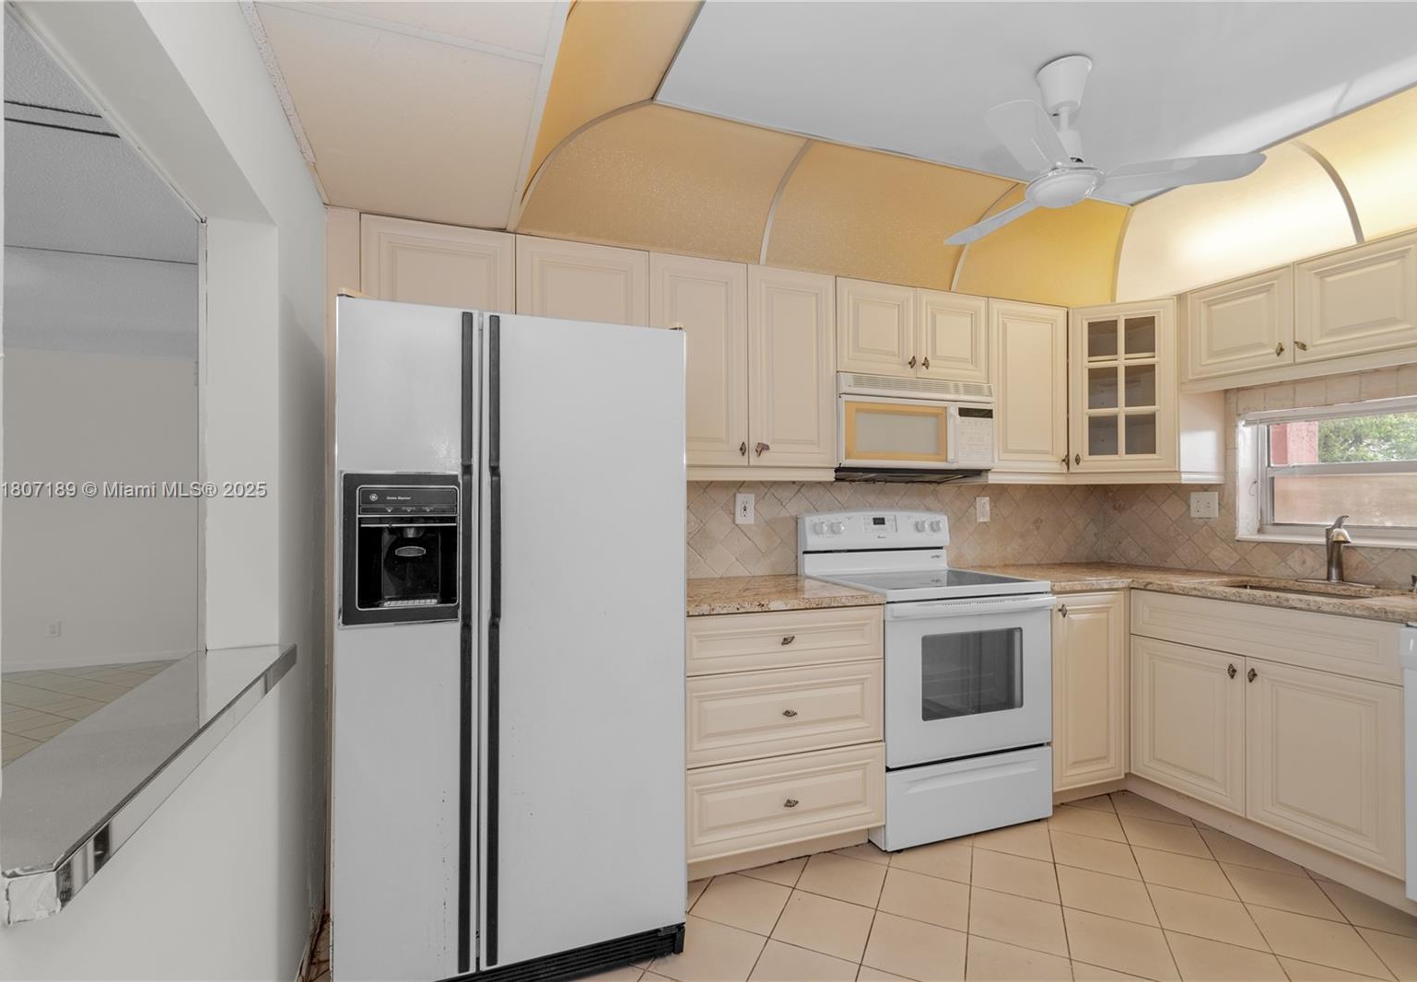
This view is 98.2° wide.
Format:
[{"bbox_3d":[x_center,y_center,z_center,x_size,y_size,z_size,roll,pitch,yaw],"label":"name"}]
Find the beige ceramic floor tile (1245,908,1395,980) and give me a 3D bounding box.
[{"bbox_3d":[1.717,1.279,1.734,0.252,0.010,0.252,-1,-2,25],"label":"beige ceramic floor tile"}]

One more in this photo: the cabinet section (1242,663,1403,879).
[{"bbox_3d":[2.259,0.870,2.091,0.600,0.572,0.406,0,-1,-19],"label":"cabinet section"}]

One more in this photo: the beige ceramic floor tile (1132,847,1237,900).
[{"bbox_3d":[1.589,1.283,2.064,0.250,0.010,0.250,-1,-2,25],"label":"beige ceramic floor tile"}]

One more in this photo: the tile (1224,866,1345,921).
[{"bbox_3d":[1.825,1.285,1.966,0.252,0.010,0.252,-1,-2,25],"label":"tile"}]

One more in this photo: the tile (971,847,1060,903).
[{"bbox_3d":[1.022,1.287,2.057,0.252,0.010,0.252,-1,-2,25],"label":"tile"}]

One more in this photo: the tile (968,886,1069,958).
[{"bbox_3d":[0.915,1.281,1.825,0.252,0.010,0.252,-1,-2,25],"label":"tile"}]

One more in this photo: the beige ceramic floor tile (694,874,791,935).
[{"bbox_3d":[0.115,1.281,1.915,0.250,0.010,0.250,-1,-2,25],"label":"beige ceramic floor tile"}]

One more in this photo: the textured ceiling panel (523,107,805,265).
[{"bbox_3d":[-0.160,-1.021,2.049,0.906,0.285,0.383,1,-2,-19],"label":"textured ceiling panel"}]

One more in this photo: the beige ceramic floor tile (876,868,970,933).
[{"bbox_3d":[0.675,1.268,1.907,0.249,0.012,0.249,-1,-2,25],"label":"beige ceramic floor tile"}]

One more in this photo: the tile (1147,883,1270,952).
[{"bbox_3d":[1.467,1.262,1.813,0.249,0.012,0.249,-1,-2,25],"label":"tile"}]

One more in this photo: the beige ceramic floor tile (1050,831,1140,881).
[{"bbox_3d":[1.362,1.291,2.181,0.252,0.010,0.252,-1,-2,25],"label":"beige ceramic floor tile"}]

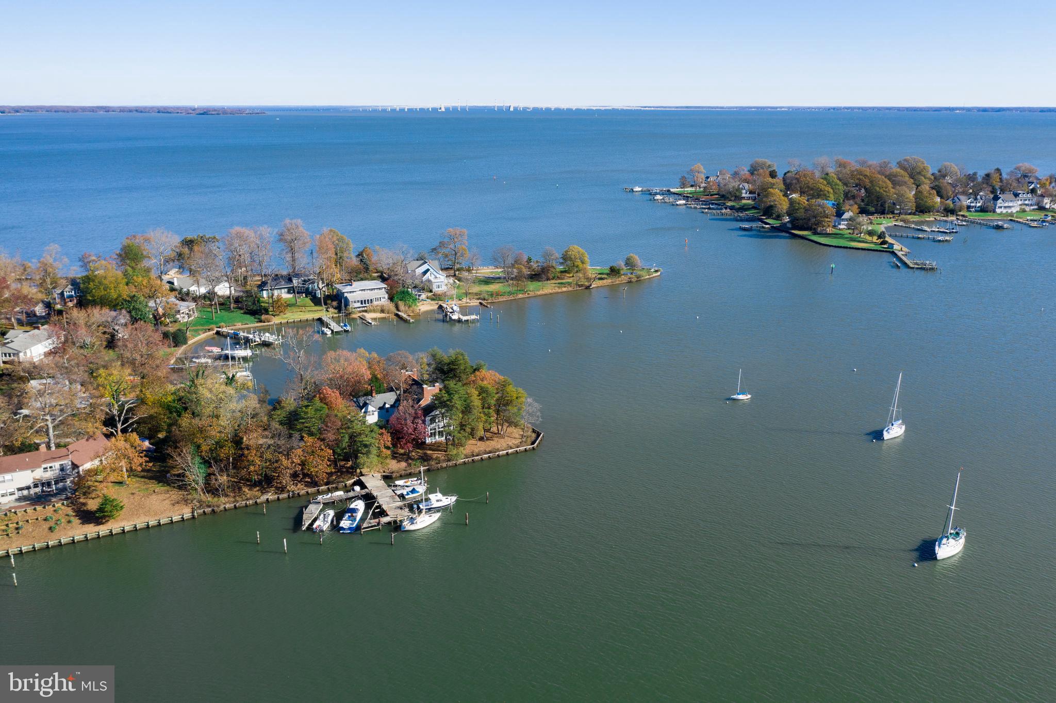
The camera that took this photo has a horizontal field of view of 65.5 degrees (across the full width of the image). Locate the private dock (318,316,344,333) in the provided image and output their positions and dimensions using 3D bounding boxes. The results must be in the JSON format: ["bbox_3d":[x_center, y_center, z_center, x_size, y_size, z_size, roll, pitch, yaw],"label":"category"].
[{"bbox_3d":[-62.960,-8.560,264.150,3.100,2.000,17.800,-9,19,-27],"label":"private dock"}]

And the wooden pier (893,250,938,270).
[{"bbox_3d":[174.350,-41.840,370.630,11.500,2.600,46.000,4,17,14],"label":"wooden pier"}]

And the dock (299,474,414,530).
[{"bbox_3d":[-31.130,26.640,143.300,17.500,2.200,19.000,-8,19,-26],"label":"dock"}]

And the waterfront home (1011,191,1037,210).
[{"bbox_3d":[325.220,-99.160,539.810,13.000,10.300,8.500,-3,17,-11],"label":"waterfront home"}]

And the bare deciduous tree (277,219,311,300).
[{"bbox_3d":[-84.680,-34.710,297.780,12.050,26.580,11.800,-5,17,-15],"label":"bare deciduous tree"}]

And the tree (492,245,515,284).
[{"bbox_3d":[-9.450,-34.180,318.830,8.760,14.110,8.580,0,17,-2],"label":"tree"}]

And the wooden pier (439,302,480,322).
[{"bbox_3d":[-22.500,-13.001,271.304,7.500,2.200,20.000,-9,19,-27],"label":"wooden pier"}]

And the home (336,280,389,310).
[{"bbox_3d":[-57.000,-19.960,281.739,15.000,6.500,12.500,-9,19,-29],"label":"home"}]

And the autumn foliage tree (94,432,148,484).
[{"bbox_3d":[-72.220,19.070,145.730,9.000,9.300,8.600,0,17,0],"label":"autumn foliage tree"}]

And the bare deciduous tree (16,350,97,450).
[{"bbox_3d":[-81.603,9.785,142.432,14.539,20.001,14.539,0,17,0],"label":"bare deciduous tree"}]

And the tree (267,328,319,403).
[{"bbox_3d":[-50.610,4.680,178.990,11.000,20.000,10.500,0,17,0],"label":"tree"}]

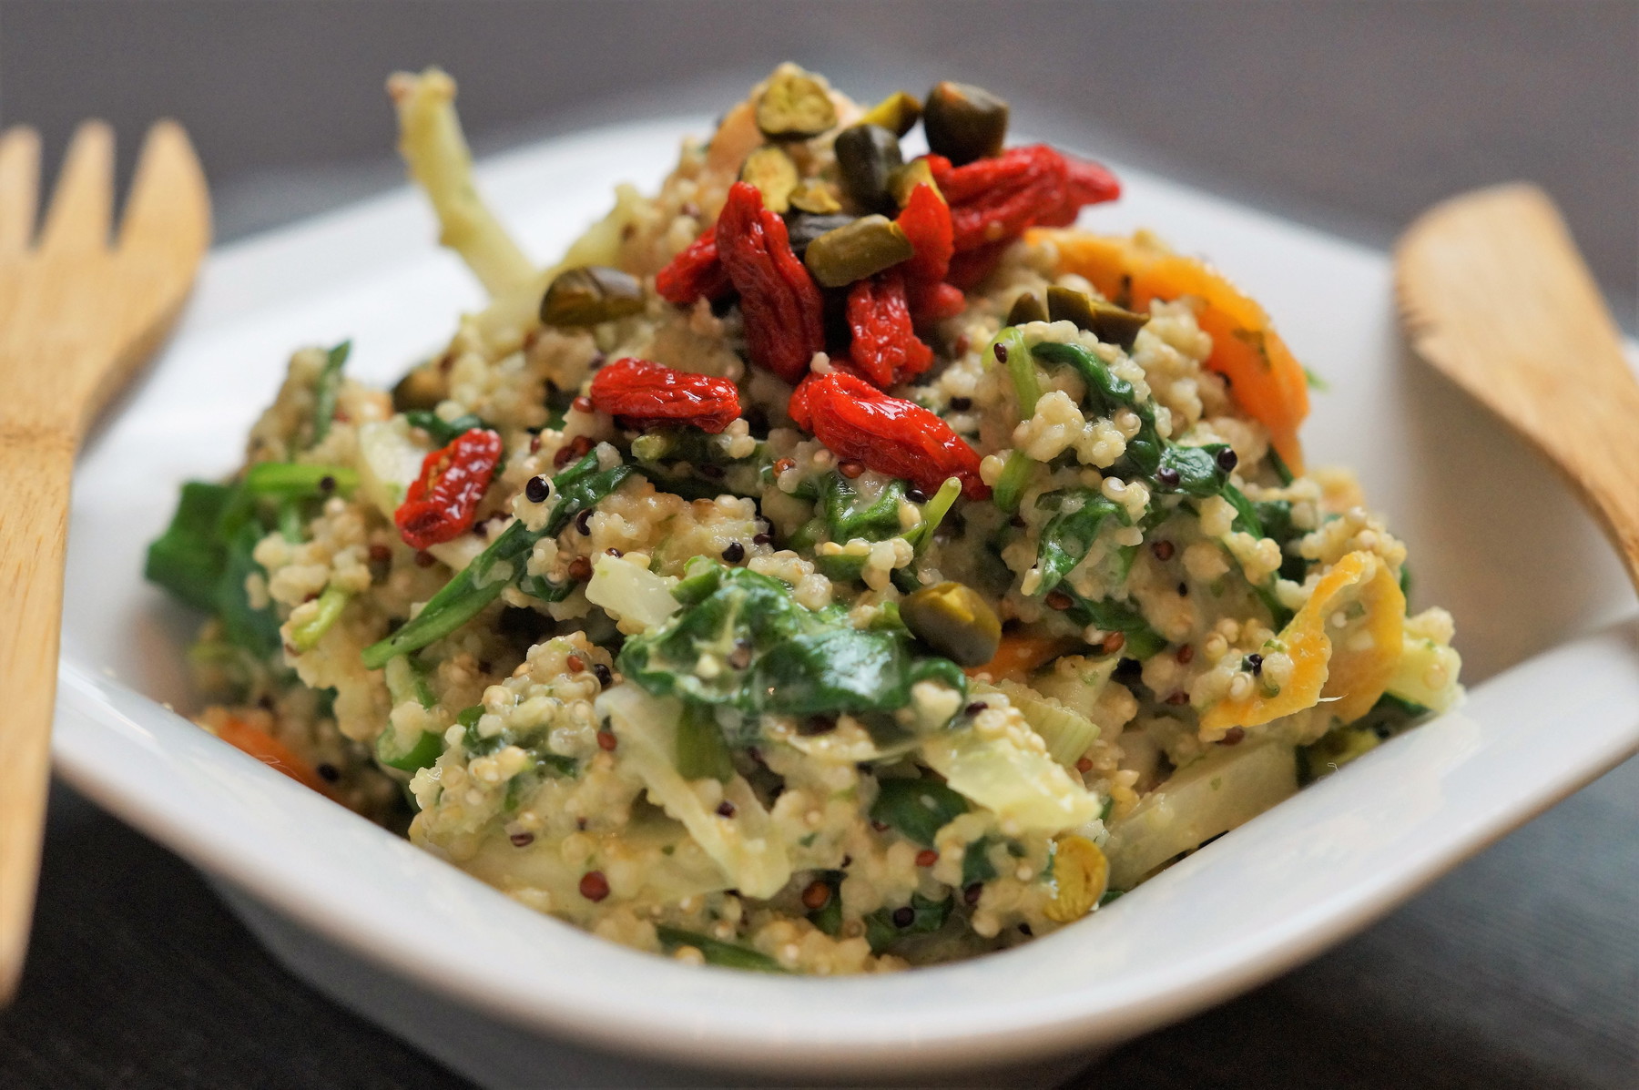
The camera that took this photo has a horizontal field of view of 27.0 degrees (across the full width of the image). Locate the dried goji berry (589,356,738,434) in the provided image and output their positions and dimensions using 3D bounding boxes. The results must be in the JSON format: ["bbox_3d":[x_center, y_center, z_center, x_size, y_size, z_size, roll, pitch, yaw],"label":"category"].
[{"bbox_3d":[-0.016,-0.016,0.353,0.015,0.006,0.006,10,29,6],"label":"dried goji berry"}]

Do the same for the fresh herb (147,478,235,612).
[{"bbox_3d":[-0.072,0.000,0.391,0.010,0.013,0.007,0,28,0],"label":"fresh herb"}]

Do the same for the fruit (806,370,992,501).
[{"bbox_3d":[0.008,-0.011,0.350,0.021,0.007,0.007,33,35,7],"label":"fruit"}]

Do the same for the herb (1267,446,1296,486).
[{"bbox_3d":[0.051,-0.009,0.377,0.002,0.004,0.002,-32,-6,16],"label":"herb"}]

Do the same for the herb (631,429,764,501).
[{"bbox_3d":[-0.013,-0.008,0.351,0.013,0.006,0.005,0,28,0],"label":"herb"}]

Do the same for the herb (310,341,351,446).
[{"bbox_3d":[-0.056,-0.017,0.390,0.003,0.012,0.004,15,6,-8],"label":"herb"}]

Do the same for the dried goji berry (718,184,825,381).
[{"bbox_3d":[-0.005,-0.027,0.356,0.008,0.021,0.007,-16,-7,8],"label":"dried goji berry"}]

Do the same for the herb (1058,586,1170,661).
[{"bbox_3d":[0.030,0.008,0.351,0.013,0.004,0.004,31,35,9],"label":"herb"}]

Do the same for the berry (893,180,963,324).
[{"bbox_3d":[0.012,-0.031,0.360,0.006,0.015,0.006,-7,0,4],"label":"berry"}]

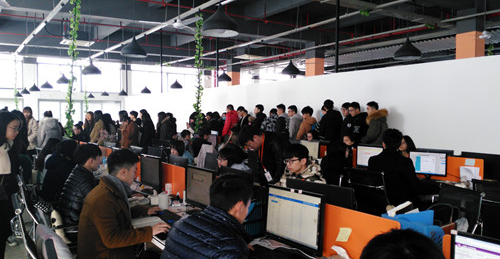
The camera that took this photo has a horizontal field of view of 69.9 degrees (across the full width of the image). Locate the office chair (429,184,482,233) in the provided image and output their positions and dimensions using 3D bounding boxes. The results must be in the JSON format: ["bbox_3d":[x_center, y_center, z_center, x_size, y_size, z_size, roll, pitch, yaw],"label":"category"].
[{"bbox_3d":[1.996,0.934,3.300,0.600,0.900,0.560,-2,3,-33],"label":"office chair"}]

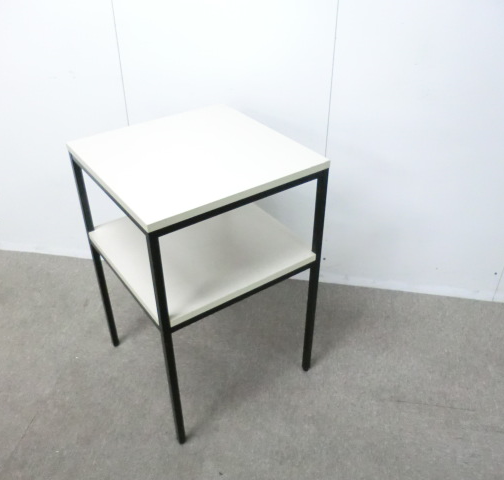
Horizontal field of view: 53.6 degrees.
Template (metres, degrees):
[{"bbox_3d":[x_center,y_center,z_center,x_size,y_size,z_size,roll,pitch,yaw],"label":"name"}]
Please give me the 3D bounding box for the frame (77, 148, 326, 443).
[{"bbox_3d":[-0.132,0.085,1.338,0.435,0.655,0.426,-22,40,-28],"label":"frame"}]

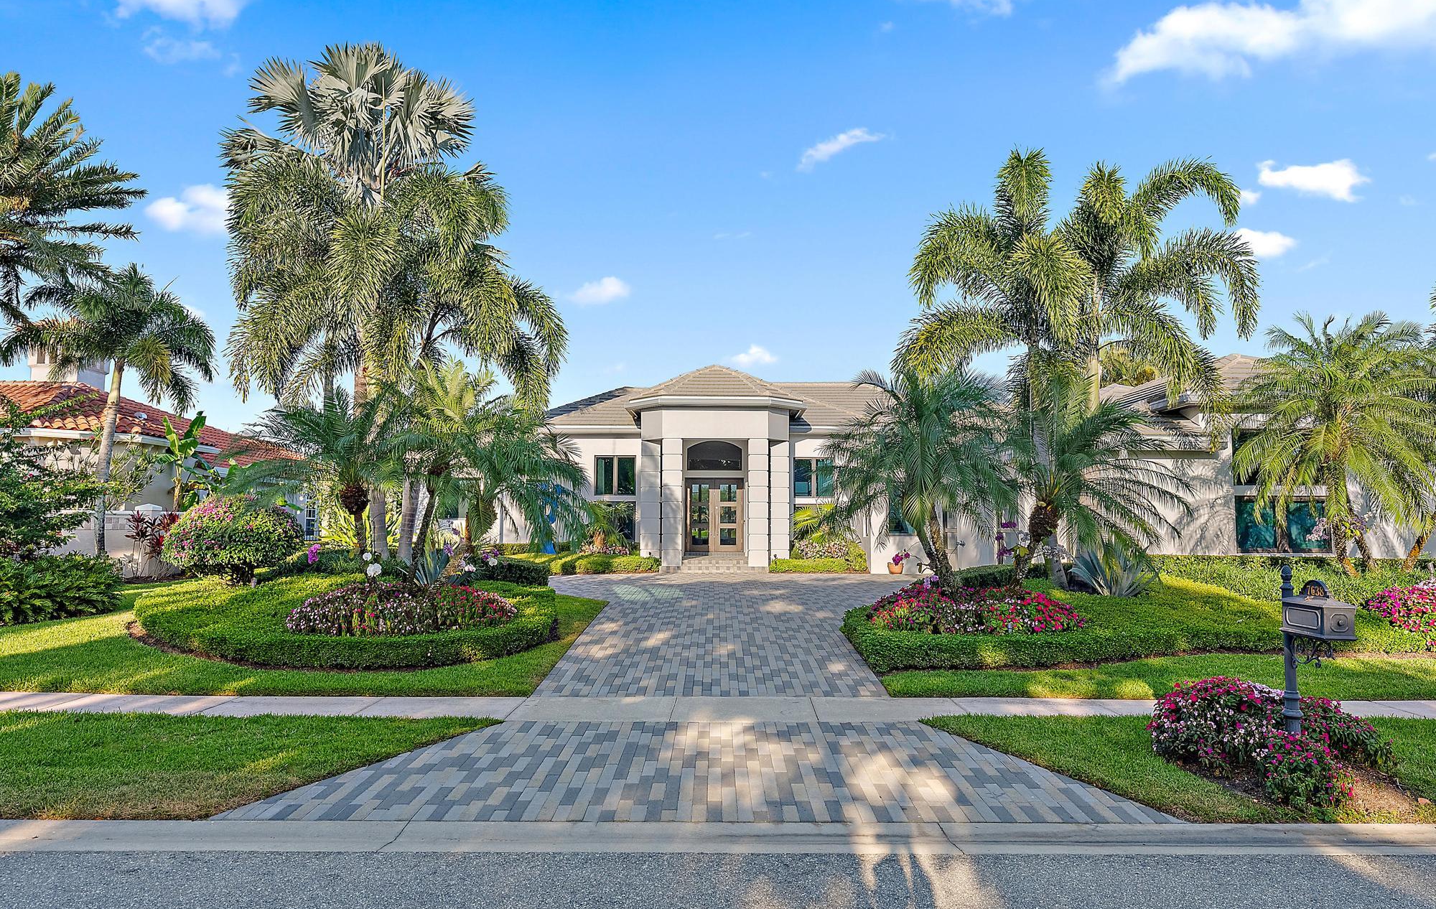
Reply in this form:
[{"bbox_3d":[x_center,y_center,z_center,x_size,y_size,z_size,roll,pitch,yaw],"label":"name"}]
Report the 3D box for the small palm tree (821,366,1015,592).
[{"bbox_3d":[3.543,0.497,16.909,3.240,4.080,3.300,0,-4,0],"label":"small palm tree"}]

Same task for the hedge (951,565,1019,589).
[{"bbox_3d":[5.742,2.633,20.161,1.570,0.630,1.300,0,-4,0],"label":"hedge"}]

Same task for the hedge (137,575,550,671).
[{"bbox_3d":[-6.350,2.735,16.544,7.500,0.880,7.200,0,-4,0],"label":"hedge"}]

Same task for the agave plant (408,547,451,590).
[{"bbox_3d":[-5.077,2.057,16.894,0.860,0.830,0.850,0,-4,0],"label":"agave plant"}]

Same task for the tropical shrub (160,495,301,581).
[{"bbox_3d":[-9.754,1.775,19.222,2.850,1.930,2.700,0,-4,0],"label":"tropical shrub"}]

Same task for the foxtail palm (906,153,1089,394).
[{"bbox_3d":[5.340,-1.980,18.396,3.710,7.920,3.600,0,-4,0],"label":"foxtail palm"}]

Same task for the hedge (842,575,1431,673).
[{"bbox_3d":[6.500,2.651,15.547,9.000,0.900,6.000,0,-4,0],"label":"hedge"}]

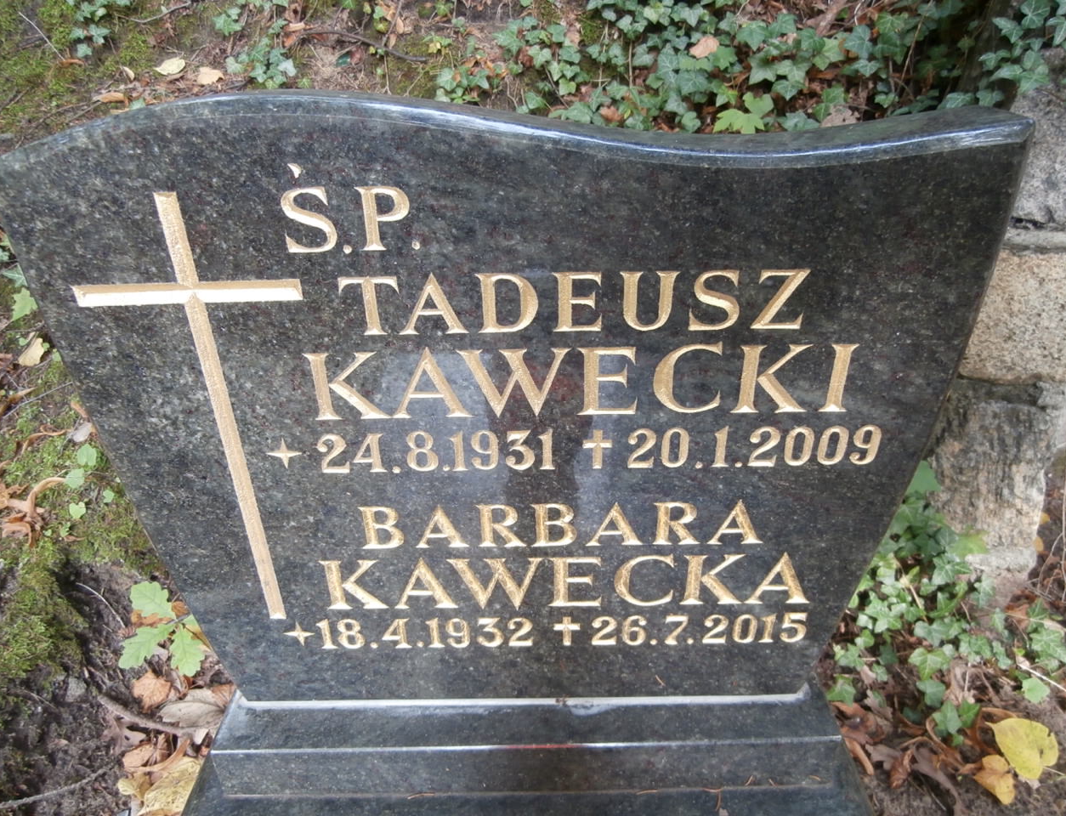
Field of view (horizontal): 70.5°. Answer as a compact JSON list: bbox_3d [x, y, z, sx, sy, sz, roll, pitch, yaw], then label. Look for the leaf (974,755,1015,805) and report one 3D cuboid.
[{"bbox_3d":[0.557,0.448,0.910,0.049,0.016,0.056,-3,46,-1],"label":"leaf"}]

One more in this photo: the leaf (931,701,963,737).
[{"bbox_3d":[0.514,0.386,0.940,0.034,0.012,0.037,-4,63,-2],"label":"leaf"}]

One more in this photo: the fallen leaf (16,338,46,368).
[{"bbox_3d":[-0.726,-0.079,1.099,0.030,0.012,0.046,28,71,11],"label":"fallen leaf"}]

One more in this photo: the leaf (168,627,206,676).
[{"bbox_3d":[-0.500,0.350,1.091,0.047,0.014,0.085,-13,53,-25],"label":"leaf"}]

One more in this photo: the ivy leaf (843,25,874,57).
[{"bbox_3d":[0.547,-0.618,1.270,0.051,0.010,0.067,-9,74,-1],"label":"ivy leaf"}]

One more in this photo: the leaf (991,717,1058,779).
[{"bbox_3d":[0.650,0.446,1.006,0.080,0.018,0.086,-41,47,-23],"label":"leaf"}]

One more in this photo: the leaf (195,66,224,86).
[{"bbox_3d":[-0.505,-0.515,1.170,0.038,0.012,0.037,-34,76,-10],"label":"leaf"}]

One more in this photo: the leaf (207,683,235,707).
[{"bbox_3d":[-0.434,0.395,1.056,0.066,0.012,0.051,34,47,25],"label":"leaf"}]

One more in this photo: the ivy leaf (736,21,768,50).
[{"bbox_3d":[0.326,-0.550,1.120,0.045,0.043,0.012,-3,-7,-1],"label":"ivy leaf"}]

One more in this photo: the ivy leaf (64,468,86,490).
[{"bbox_3d":[-0.674,0.104,1.110,0.032,0.005,0.031,-1,69,1],"label":"ivy leaf"}]

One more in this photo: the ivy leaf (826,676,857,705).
[{"bbox_3d":[0.396,0.365,0.970,0.041,0.012,0.037,-10,63,-5],"label":"ivy leaf"}]

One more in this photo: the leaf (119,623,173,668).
[{"bbox_3d":[-0.539,0.331,1.050,0.084,0.013,0.053,-39,64,-21],"label":"leaf"}]

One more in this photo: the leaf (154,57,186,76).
[{"bbox_3d":[-0.615,-0.581,1.280,0.054,0.008,0.039,-20,70,-6],"label":"leaf"}]

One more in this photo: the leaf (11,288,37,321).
[{"bbox_3d":[-0.769,-0.155,1.139,0.041,0.012,0.070,10,57,-16],"label":"leaf"}]

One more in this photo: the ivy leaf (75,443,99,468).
[{"bbox_3d":[-0.662,0.070,1.120,0.029,0.005,0.035,-10,70,-2],"label":"ivy leaf"}]

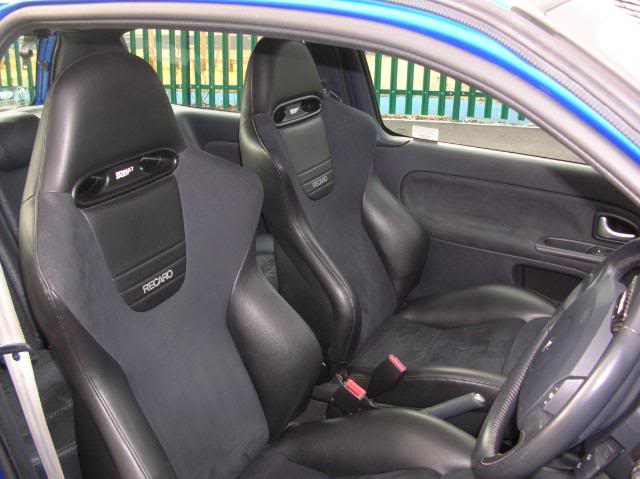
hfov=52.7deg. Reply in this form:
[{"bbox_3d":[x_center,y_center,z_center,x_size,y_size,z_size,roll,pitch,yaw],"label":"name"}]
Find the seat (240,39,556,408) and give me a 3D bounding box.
[{"bbox_3d":[0.220,-0.015,1.661,0.880,0.940,0.540,12,24,27],"label":"seat"}]

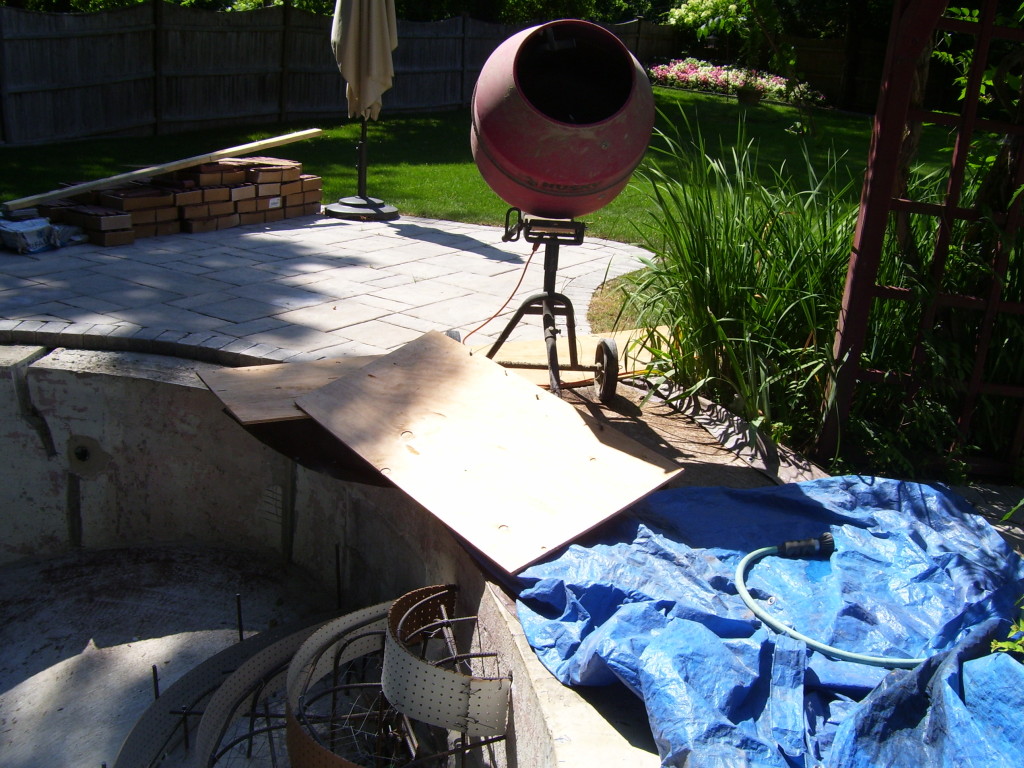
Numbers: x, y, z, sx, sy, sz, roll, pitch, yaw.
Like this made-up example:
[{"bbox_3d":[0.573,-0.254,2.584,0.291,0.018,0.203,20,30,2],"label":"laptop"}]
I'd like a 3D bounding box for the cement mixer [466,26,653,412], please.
[{"bbox_3d":[0.135,-0.572,3.951,0.680,1.400,0.820,2,18,-3],"label":"cement mixer"}]

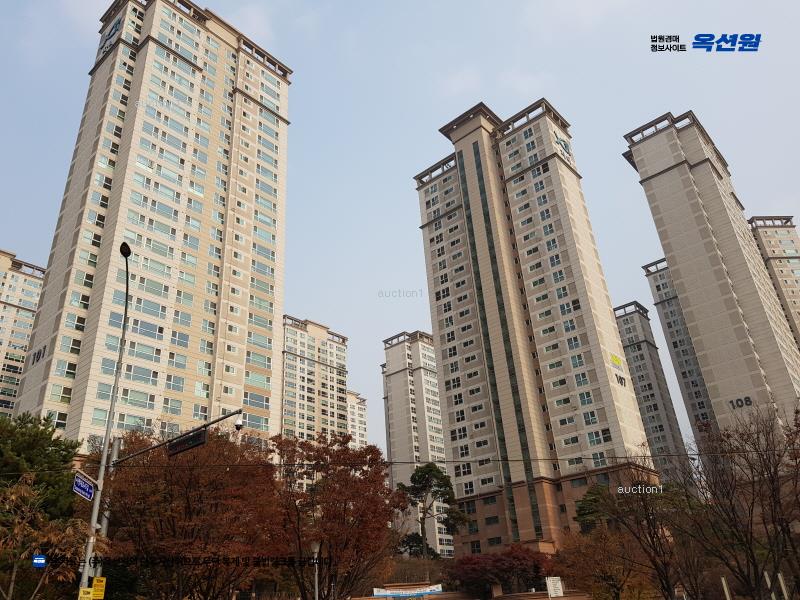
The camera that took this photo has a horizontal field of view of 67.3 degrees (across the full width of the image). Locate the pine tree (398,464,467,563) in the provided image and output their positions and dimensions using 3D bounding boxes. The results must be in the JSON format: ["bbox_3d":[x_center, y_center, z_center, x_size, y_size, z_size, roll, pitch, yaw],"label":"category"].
[{"bbox_3d":[3.323,21.903,61.729,6.830,10.150,6.490,-5,-27,1],"label":"pine tree"}]

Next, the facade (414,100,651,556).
[{"bbox_3d":[19.952,2.087,102.534,30.240,76.608,16.172,-25,-34,34],"label":"facade"}]

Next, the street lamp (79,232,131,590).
[{"bbox_3d":[-6.275,3.305,12.437,0.300,9.671,1.535,3,-28,-14],"label":"street lamp"}]

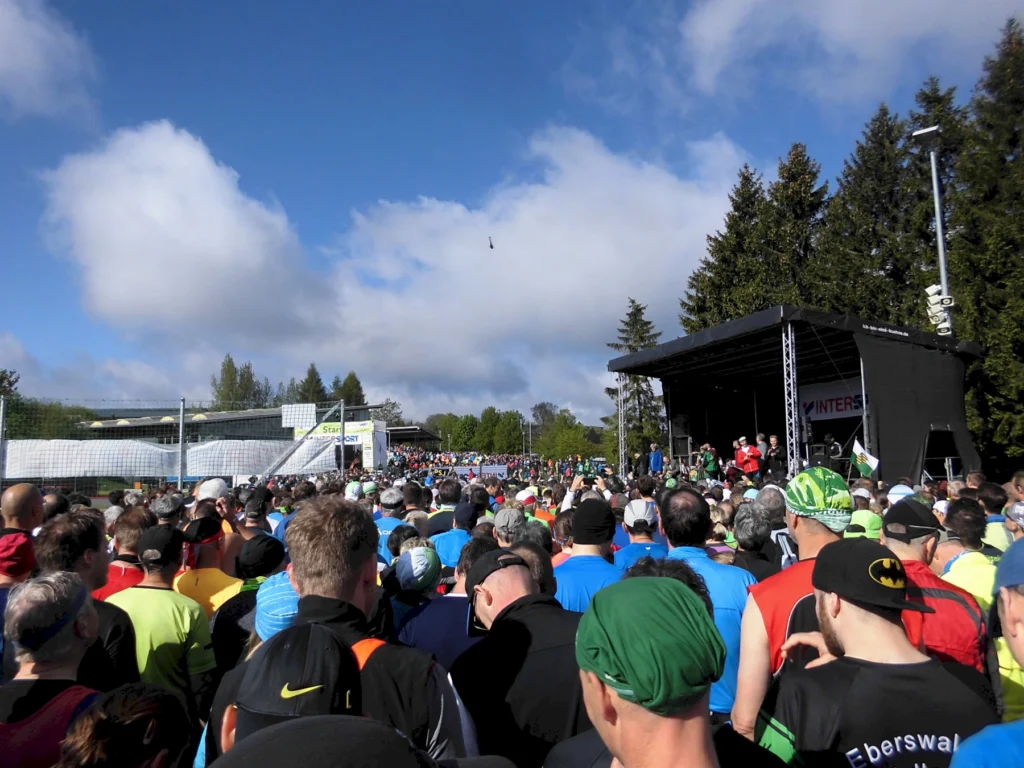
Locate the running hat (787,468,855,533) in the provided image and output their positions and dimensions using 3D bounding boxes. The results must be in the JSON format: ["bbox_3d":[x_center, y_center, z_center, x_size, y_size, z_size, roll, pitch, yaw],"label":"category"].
[{"bbox_3d":[0.913,0.343,2.306,0.185,0.180,0.235,1,0,-15],"label":"running hat"}]

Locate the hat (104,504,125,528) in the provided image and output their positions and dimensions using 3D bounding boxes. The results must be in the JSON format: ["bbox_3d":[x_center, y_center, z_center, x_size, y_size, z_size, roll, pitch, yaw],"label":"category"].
[{"bbox_3d":[-3.085,1.034,6.000,0.180,0.140,0.240,-1,-7,3],"label":"hat"}]

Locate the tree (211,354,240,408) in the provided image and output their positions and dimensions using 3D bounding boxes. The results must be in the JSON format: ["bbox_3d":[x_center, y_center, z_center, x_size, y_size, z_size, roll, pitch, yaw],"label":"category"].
[{"bbox_3d":[-37.251,4.662,100.000,4.200,17.179,4.200,-1,-6,0],"label":"tree"}]

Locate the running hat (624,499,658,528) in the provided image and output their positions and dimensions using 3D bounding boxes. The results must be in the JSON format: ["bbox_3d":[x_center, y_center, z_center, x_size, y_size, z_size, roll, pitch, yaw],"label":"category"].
[{"bbox_3d":[0.737,0.736,4.384,0.180,0.155,0.260,-2,-7,12],"label":"running hat"}]

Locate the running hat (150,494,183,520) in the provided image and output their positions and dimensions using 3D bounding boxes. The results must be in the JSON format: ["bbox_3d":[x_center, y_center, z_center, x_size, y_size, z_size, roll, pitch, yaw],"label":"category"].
[{"bbox_3d":[-2.083,0.747,4.650,0.180,0.140,0.240,-1,-7,4],"label":"running hat"}]

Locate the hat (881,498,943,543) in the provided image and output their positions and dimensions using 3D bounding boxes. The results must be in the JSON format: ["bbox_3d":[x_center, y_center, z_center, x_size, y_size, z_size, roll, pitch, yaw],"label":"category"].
[{"bbox_3d":[1.508,0.512,2.871,0.260,0.155,0.180,4,-8,-38],"label":"hat"}]

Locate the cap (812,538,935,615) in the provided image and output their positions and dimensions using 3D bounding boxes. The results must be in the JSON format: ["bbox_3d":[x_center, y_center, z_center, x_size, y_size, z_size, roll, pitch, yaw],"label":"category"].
[{"bbox_3d":[0.797,0.428,1.702,0.180,0.165,0.275,2,4,-23],"label":"cap"}]

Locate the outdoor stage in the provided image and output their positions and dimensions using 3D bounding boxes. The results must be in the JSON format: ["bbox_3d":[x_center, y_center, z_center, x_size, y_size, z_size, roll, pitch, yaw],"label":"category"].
[{"bbox_3d":[8.051,1.482,24.318,6.000,5.660,10.406,1,-6,-17],"label":"outdoor stage"}]

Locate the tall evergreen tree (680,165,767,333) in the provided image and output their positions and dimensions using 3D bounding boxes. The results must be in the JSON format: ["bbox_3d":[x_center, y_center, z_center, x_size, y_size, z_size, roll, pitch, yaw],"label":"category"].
[{"bbox_3d":[12.395,-2.732,39.815,7.600,17.950,7.600,-1,-6,0],"label":"tall evergreen tree"}]

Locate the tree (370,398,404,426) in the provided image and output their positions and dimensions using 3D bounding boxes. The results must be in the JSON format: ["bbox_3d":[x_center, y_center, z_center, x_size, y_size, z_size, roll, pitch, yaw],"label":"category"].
[{"bbox_3d":[-13.048,5.893,79.833,4.600,8.805,4.600,-1,-6,0],"label":"tree"}]

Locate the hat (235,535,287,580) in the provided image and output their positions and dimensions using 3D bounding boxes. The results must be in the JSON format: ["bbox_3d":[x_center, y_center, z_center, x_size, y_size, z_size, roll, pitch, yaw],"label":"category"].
[{"bbox_3d":[-1.040,0.717,3.195,0.190,0.180,0.225,-2,-6,10],"label":"hat"}]

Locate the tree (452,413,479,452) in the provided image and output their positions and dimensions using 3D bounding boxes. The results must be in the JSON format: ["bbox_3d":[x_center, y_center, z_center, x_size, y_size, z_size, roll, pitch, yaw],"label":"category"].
[{"bbox_3d":[-6.953,8.432,115.000,3.900,8.061,3.900,-1,-6,0],"label":"tree"}]

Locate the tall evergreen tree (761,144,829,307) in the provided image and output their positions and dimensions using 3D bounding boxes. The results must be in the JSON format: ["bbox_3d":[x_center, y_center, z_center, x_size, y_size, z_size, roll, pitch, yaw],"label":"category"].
[{"bbox_3d":[13.880,-3.108,36.496,5.600,17.155,5.600,-1,-6,0],"label":"tall evergreen tree"}]

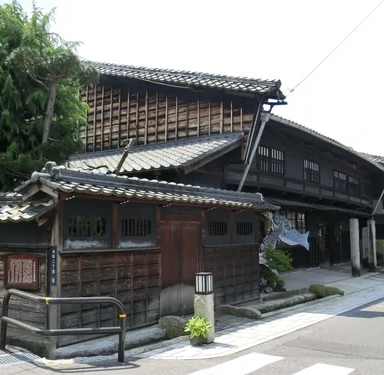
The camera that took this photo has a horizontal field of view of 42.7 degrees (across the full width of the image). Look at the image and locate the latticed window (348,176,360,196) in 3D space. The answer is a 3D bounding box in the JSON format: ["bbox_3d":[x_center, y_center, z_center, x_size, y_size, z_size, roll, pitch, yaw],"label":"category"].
[{"bbox_3d":[7.800,-0.058,23.550,0.120,0.850,1.980,-3,-7,34],"label":"latticed window"}]

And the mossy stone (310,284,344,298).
[{"bbox_3d":[3.541,2.683,12.943,0.930,0.310,0.560,4,-7,-35],"label":"mossy stone"}]

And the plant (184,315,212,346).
[{"bbox_3d":[0.092,2.027,6.961,0.390,0.420,0.370,0,-5,0],"label":"plant"}]

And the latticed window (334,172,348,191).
[{"bbox_3d":[6.649,-0.228,21.874,0.120,0.850,1.920,-3,-7,34],"label":"latticed window"}]

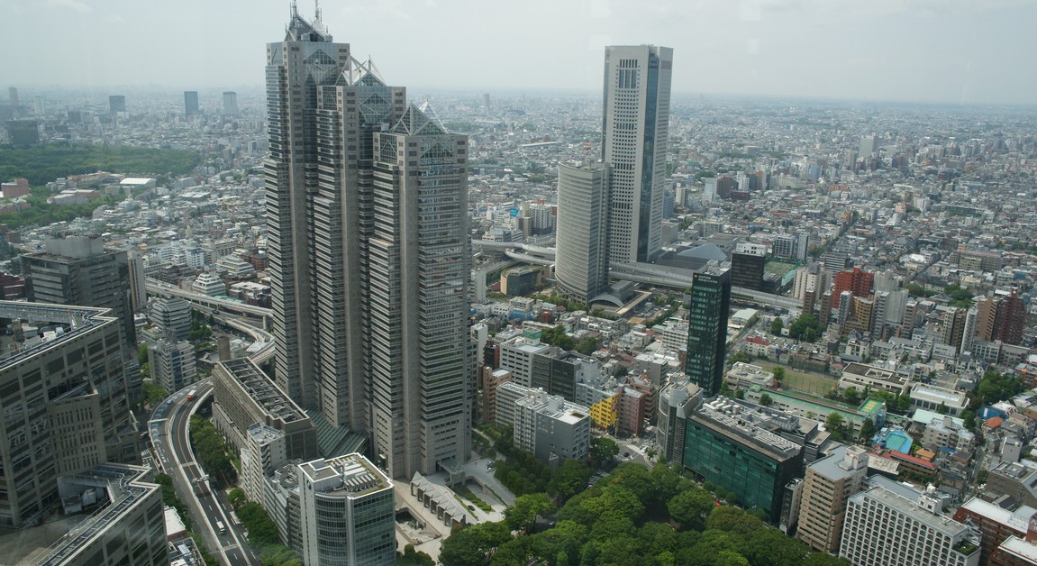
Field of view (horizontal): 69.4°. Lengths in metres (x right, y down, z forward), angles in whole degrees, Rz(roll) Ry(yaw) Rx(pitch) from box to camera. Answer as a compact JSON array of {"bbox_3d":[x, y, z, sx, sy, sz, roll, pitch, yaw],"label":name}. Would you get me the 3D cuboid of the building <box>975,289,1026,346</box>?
[{"bbox_3d":[399.980,29.800,622.590,31.000,42.000,21.000,9,17,29],"label":"building"}]

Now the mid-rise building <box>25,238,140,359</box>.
[{"bbox_3d":[-250.070,26.130,433.860,36.300,109.000,37.000,7,16,22],"label":"mid-rise building"}]

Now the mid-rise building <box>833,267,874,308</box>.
[{"bbox_3d":[308.930,6.410,693.440,33.000,42.000,21.000,8,16,24],"label":"mid-rise building"}]

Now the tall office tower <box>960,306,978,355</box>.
[{"bbox_3d":[359.480,39.800,595.760,6.200,38.200,15.000,13,19,37],"label":"tall office tower"}]

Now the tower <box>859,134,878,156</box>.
[{"bbox_3d":[1092.120,-425.020,2338.080,26.000,62.000,44.000,-11,19,-38],"label":"tower"}]

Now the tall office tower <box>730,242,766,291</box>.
[{"bbox_3d":[224.270,-11.430,731.610,29.000,50.000,21.500,8,16,23],"label":"tall office tower"}]

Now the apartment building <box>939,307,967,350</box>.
[{"bbox_3d":[357.100,37.830,613.560,12.600,32.800,17.000,12,18,36],"label":"apartment building"}]

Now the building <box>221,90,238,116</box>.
[{"bbox_3d":[-1454.090,-894.000,3785.340,46.000,134.000,42.000,4,15,9],"label":"building"}]

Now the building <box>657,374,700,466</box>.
[{"bbox_3d":[89.020,74.590,416.810,18.000,41.000,36.000,8,16,26],"label":"building"}]

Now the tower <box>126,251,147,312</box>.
[{"bbox_3d":[-325.060,-0.440,639.170,8.800,54.000,8.500,9,17,29],"label":"tower"}]

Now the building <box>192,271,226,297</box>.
[{"bbox_3d":[-286.090,1.520,692.180,23.000,25.000,20.500,12,18,36],"label":"building"}]

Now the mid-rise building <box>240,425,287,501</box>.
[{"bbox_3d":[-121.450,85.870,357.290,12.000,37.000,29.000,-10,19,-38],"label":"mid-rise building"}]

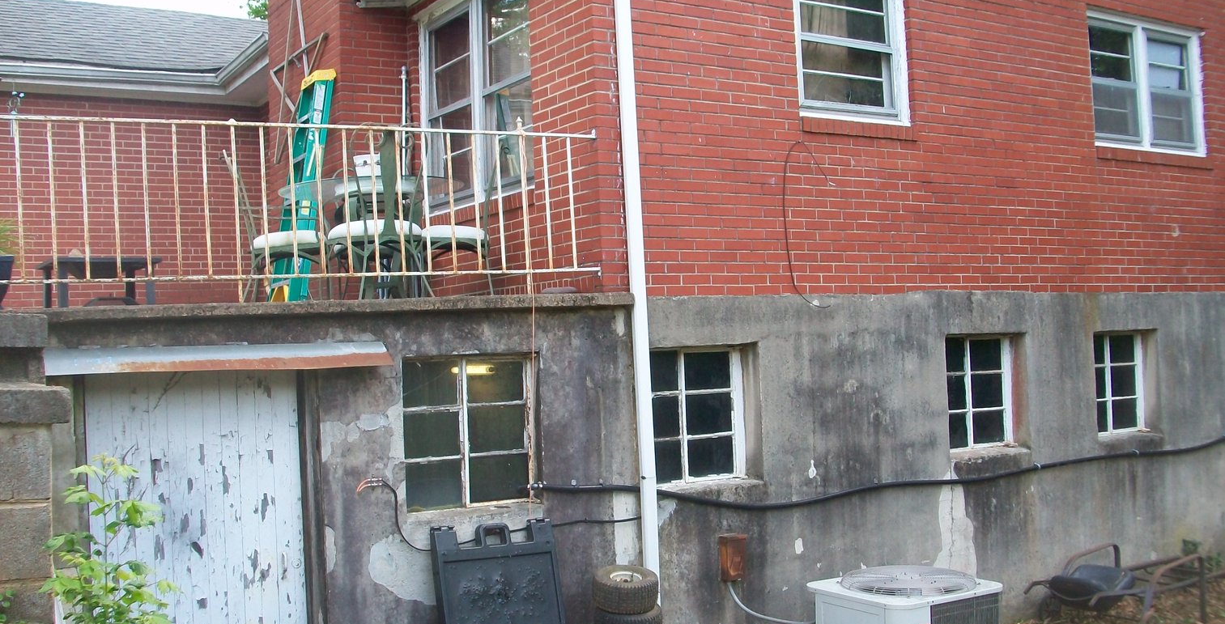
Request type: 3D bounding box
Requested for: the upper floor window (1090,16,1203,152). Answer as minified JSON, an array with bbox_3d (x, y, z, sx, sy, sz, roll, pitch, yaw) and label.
[{"bbox_3d":[4.226,-1.778,9.517,1.540,1.020,0.120,-1,-3,-33],"label":"upper floor window"}]

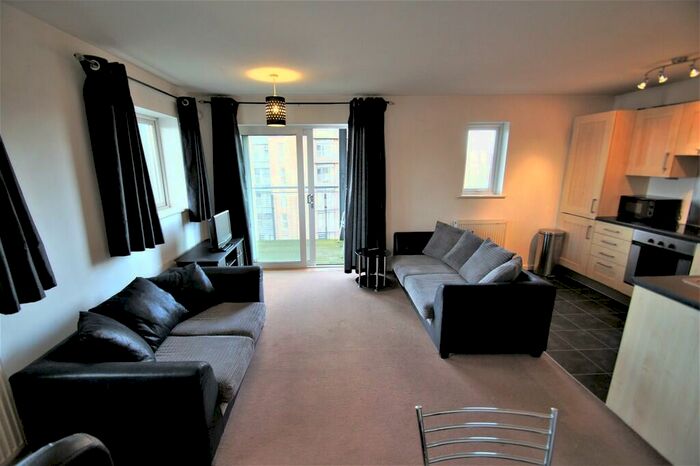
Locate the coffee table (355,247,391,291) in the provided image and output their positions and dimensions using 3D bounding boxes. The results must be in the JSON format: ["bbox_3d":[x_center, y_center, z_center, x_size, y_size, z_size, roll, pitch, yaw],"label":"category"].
[{"bbox_3d":[0.316,0.468,3.813,0.450,0.450,0.450,-1,14,-3],"label":"coffee table"}]

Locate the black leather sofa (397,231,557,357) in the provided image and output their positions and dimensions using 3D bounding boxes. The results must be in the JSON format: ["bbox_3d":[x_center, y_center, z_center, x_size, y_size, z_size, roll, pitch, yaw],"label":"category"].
[{"bbox_3d":[1.135,0.497,3.267,0.880,0.650,1.920,-1,14,-3],"label":"black leather sofa"}]

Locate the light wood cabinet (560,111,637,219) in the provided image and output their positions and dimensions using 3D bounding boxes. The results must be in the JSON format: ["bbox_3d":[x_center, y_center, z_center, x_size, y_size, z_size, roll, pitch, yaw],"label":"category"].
[{"bbox_3d":[3.299,-0.834,3.712,0.580,1.250,0.600,-1,14,-3],"label":"light wood cabinet"}]

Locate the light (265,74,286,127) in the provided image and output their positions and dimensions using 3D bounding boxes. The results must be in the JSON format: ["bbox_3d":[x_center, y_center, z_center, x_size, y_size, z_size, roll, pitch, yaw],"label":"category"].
[{"bbox_3d":[-0.766,-1.361,3.014,0.200,0.475,0.200,-1,14,-3],"label":"light"}]

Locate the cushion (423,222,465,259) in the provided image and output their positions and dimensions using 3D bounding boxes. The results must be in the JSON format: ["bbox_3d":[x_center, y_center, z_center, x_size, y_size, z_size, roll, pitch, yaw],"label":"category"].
[{"bbox_3d":[1.168,0.135,3.558,0.150,0.480,0.500,23,4,-29],"label":"cushion"}]

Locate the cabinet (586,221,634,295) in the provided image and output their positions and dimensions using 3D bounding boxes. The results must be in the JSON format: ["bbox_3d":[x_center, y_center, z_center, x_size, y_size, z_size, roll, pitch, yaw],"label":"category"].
[{"bbox_3d":[3.331,0.258,3.422,0.580,0.725,0.455,-1,14,-3],"label":"cabinet"}]

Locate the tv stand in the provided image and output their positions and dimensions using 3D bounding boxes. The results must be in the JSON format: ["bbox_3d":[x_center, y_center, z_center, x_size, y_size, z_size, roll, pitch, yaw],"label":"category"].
[{"bbox_3d":[-1.673,0.458,3.647,0.485,0.548,0.910,-1,14,-3],"label":"tv stand"}]

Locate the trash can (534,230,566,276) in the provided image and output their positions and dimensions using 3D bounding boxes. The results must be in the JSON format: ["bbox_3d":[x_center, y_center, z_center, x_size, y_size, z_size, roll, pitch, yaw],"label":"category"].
[{"bbox_3d":[2.843,0.285,4.161,0.280,0.640,0.290,0,14,0],"label":"trash can"}]

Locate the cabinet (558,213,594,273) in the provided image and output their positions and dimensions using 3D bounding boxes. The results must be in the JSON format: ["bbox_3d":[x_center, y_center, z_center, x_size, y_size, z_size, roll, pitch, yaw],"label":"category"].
[{"bbox_3d":[3.300,0.134,3.931,0.580,0.725,0.600,-1,14,-3],"label":"cabinet"}]

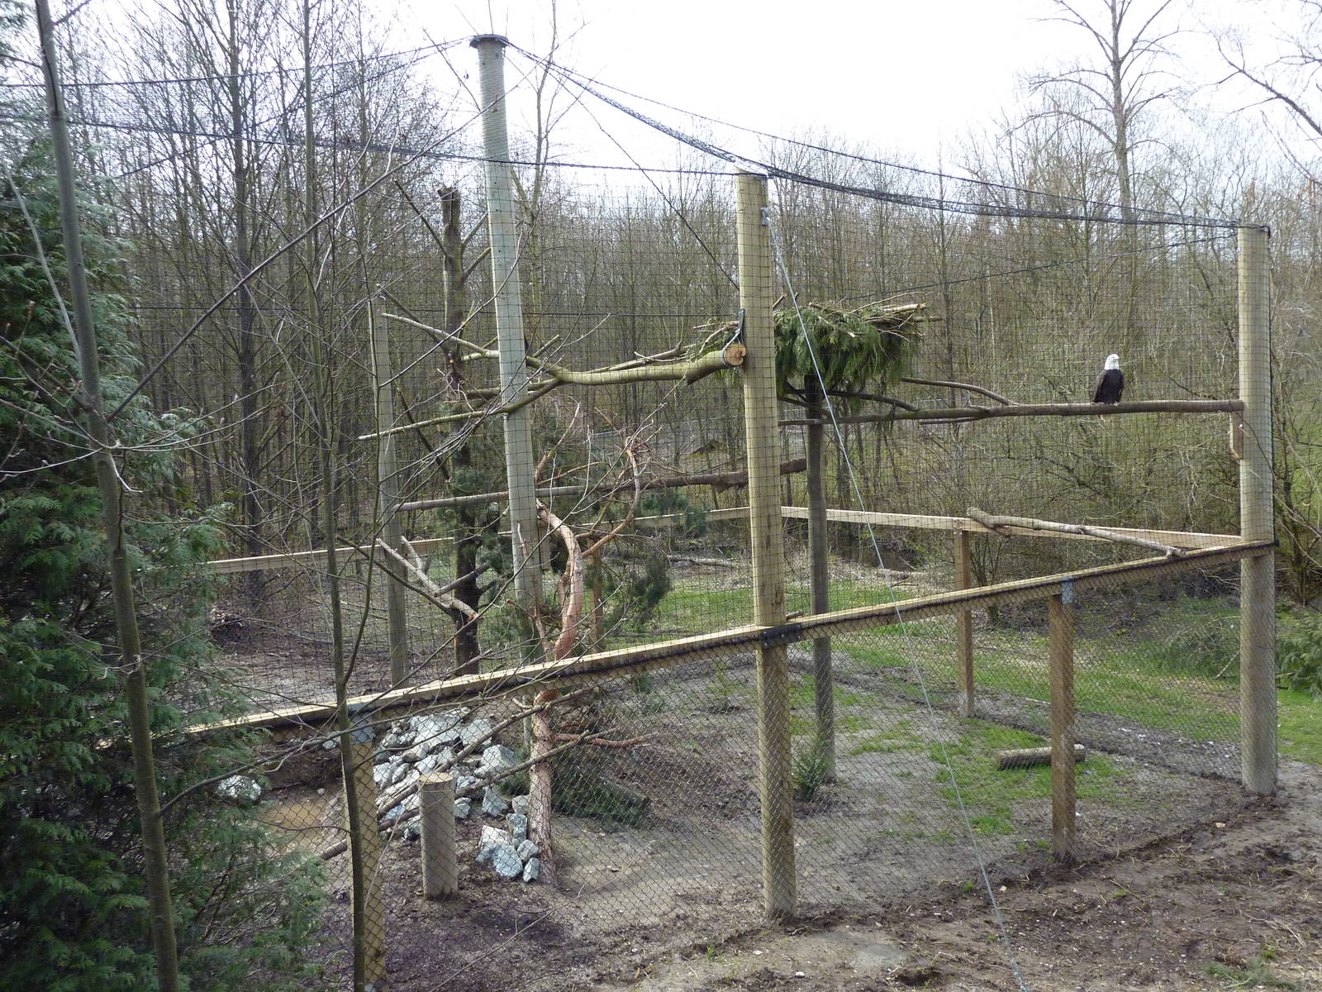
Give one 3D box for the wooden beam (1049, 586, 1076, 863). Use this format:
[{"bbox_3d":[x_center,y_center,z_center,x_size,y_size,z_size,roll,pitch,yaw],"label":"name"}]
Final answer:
[{"bbox_3d":[3.501,2.017,9.650,0.140,2.390,0.140,-5,5,-32],"label":"wooden beam"}]

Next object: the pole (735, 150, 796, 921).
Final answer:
[{"bbox_3d":[0.753,0.406,7.880,0.228,5.361,0.228,-5,5,-32],"label":"pole"}]

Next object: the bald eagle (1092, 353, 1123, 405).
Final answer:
[{"bbox_3d":[4.580,-1.168,11.330,0.300,0.600,0.340,-3,4,-9],"label":"bald eagle"}]

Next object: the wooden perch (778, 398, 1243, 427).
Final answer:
[{"bbox_3d":[3.541,-0.833,11.300,4.828,0.170,0.170,-3,4,0],"label":"wooden perch"}]

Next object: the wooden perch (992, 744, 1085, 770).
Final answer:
[{"bbox_3d":[4.188,2.872,12.220,1.032,0.190,0.190,-3,4,-7],"label":"wooden perch"}]

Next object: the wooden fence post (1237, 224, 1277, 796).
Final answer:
[{"bbox_3d":[6.075,0.198,11.280,0.335,5.841,0.335,-5,5,-32],"label":"wooden fence post"}]

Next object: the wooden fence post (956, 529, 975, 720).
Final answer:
[{"bbox_3d":[3.996,1.663,14.550,0.140,2.538,0.140,-5,5,-32],"label":"wooden fence post"}]

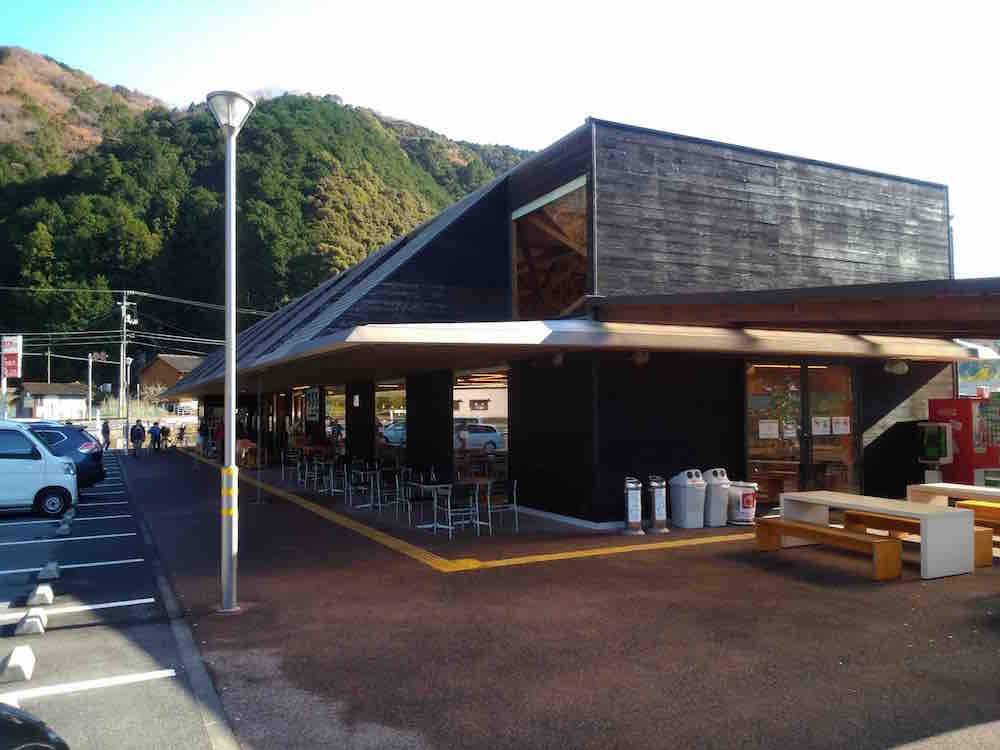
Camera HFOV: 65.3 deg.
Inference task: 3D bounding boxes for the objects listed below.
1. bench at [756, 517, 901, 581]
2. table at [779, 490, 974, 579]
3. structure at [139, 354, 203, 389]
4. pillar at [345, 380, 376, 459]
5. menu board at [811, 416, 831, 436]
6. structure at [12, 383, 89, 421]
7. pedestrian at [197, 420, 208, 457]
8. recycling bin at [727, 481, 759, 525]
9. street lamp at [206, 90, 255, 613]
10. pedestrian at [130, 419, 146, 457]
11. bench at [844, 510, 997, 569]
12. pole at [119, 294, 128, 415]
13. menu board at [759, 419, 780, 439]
[{"bbox_3d":[4.035,2.134,9.731,0.427,0.440,1.905,1,-3,-22],"label":"bench"},{"bbox_3d":[4.678,1.964,9.865,0.794,0.721,2.235,0,-2,-23],"label":"table"},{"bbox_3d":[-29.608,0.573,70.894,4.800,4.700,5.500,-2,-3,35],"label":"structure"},{"bbox_3d":[-4.472,1.637,25.339,0.260,2.860,2.850,0,-3,-27],"label":"pillar"},{"bbox_3d":[6.504,1.042,15.779,0.510,0.350,0.030,0,-3,-27],"label":"menu board"},{"bbox_3d":[-44.275,2.616,77.000,6.702,3.653,5.000,1,-3,-27],"label":"structure"},{"bbox_3d":[-12.884,2.704,33.838,0.500,1.640,0.340,0,-2,-21],"label":"pedestrian"},{"bbox_3d":[4.022,2.111,12.941,0.460,0.690,0.460,-1,-2,0],"label":"recycling bin"},{"bbox_3d":[-2.725,-0.267,7.924,0.490,5.193,0.490,-1,-3,0],"label":"street lamp"},{"bbox_3d":[-16.427,2.849,35.451,0.580,1.680,0.360,0,-2,-25],"label":"pedestrian"},{"bbox_3d":[5.465,2.148,10.312,0.427,0.440,1.905,0,-3,-21],"label":"bench"},{"bbox_3d":[-29.887,-1.629,62.000,0.400,10.163,0.400,1,-3,-27],"label":"pole"},{"bbox_3d":[5.058,1.004,14.639,0.510,0.356,0.030,1,-3,-27],"label":"menu board"}]

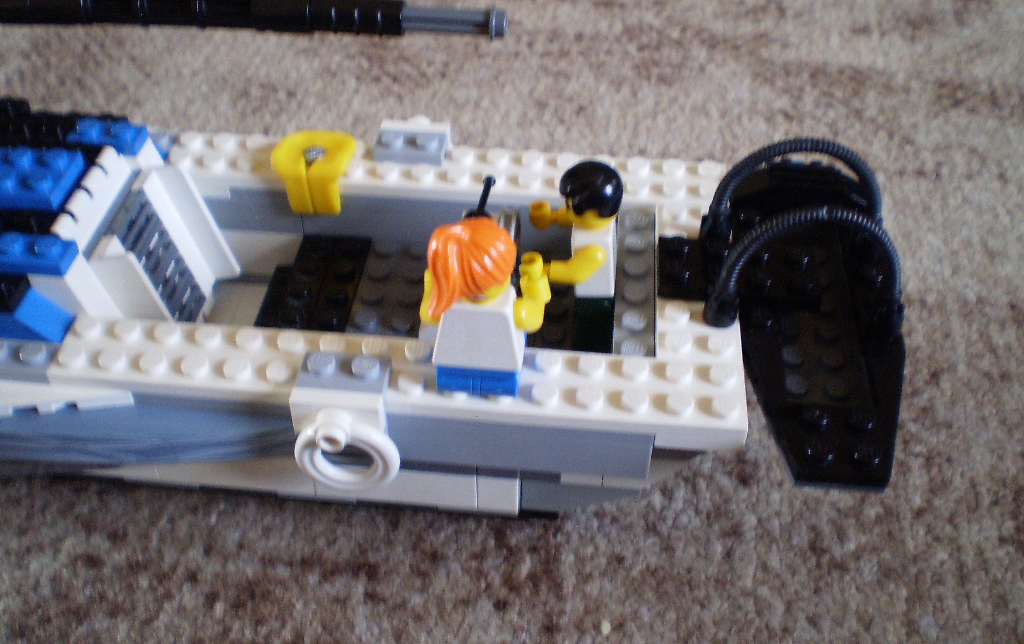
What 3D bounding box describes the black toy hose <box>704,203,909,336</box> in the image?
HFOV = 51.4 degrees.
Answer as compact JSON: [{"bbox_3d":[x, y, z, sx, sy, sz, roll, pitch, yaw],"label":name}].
[{"bbox_3d":[0.056,-0.010,0.196,0.039,0.028,0.007,4,44,3],"label":"black toy hose"}]

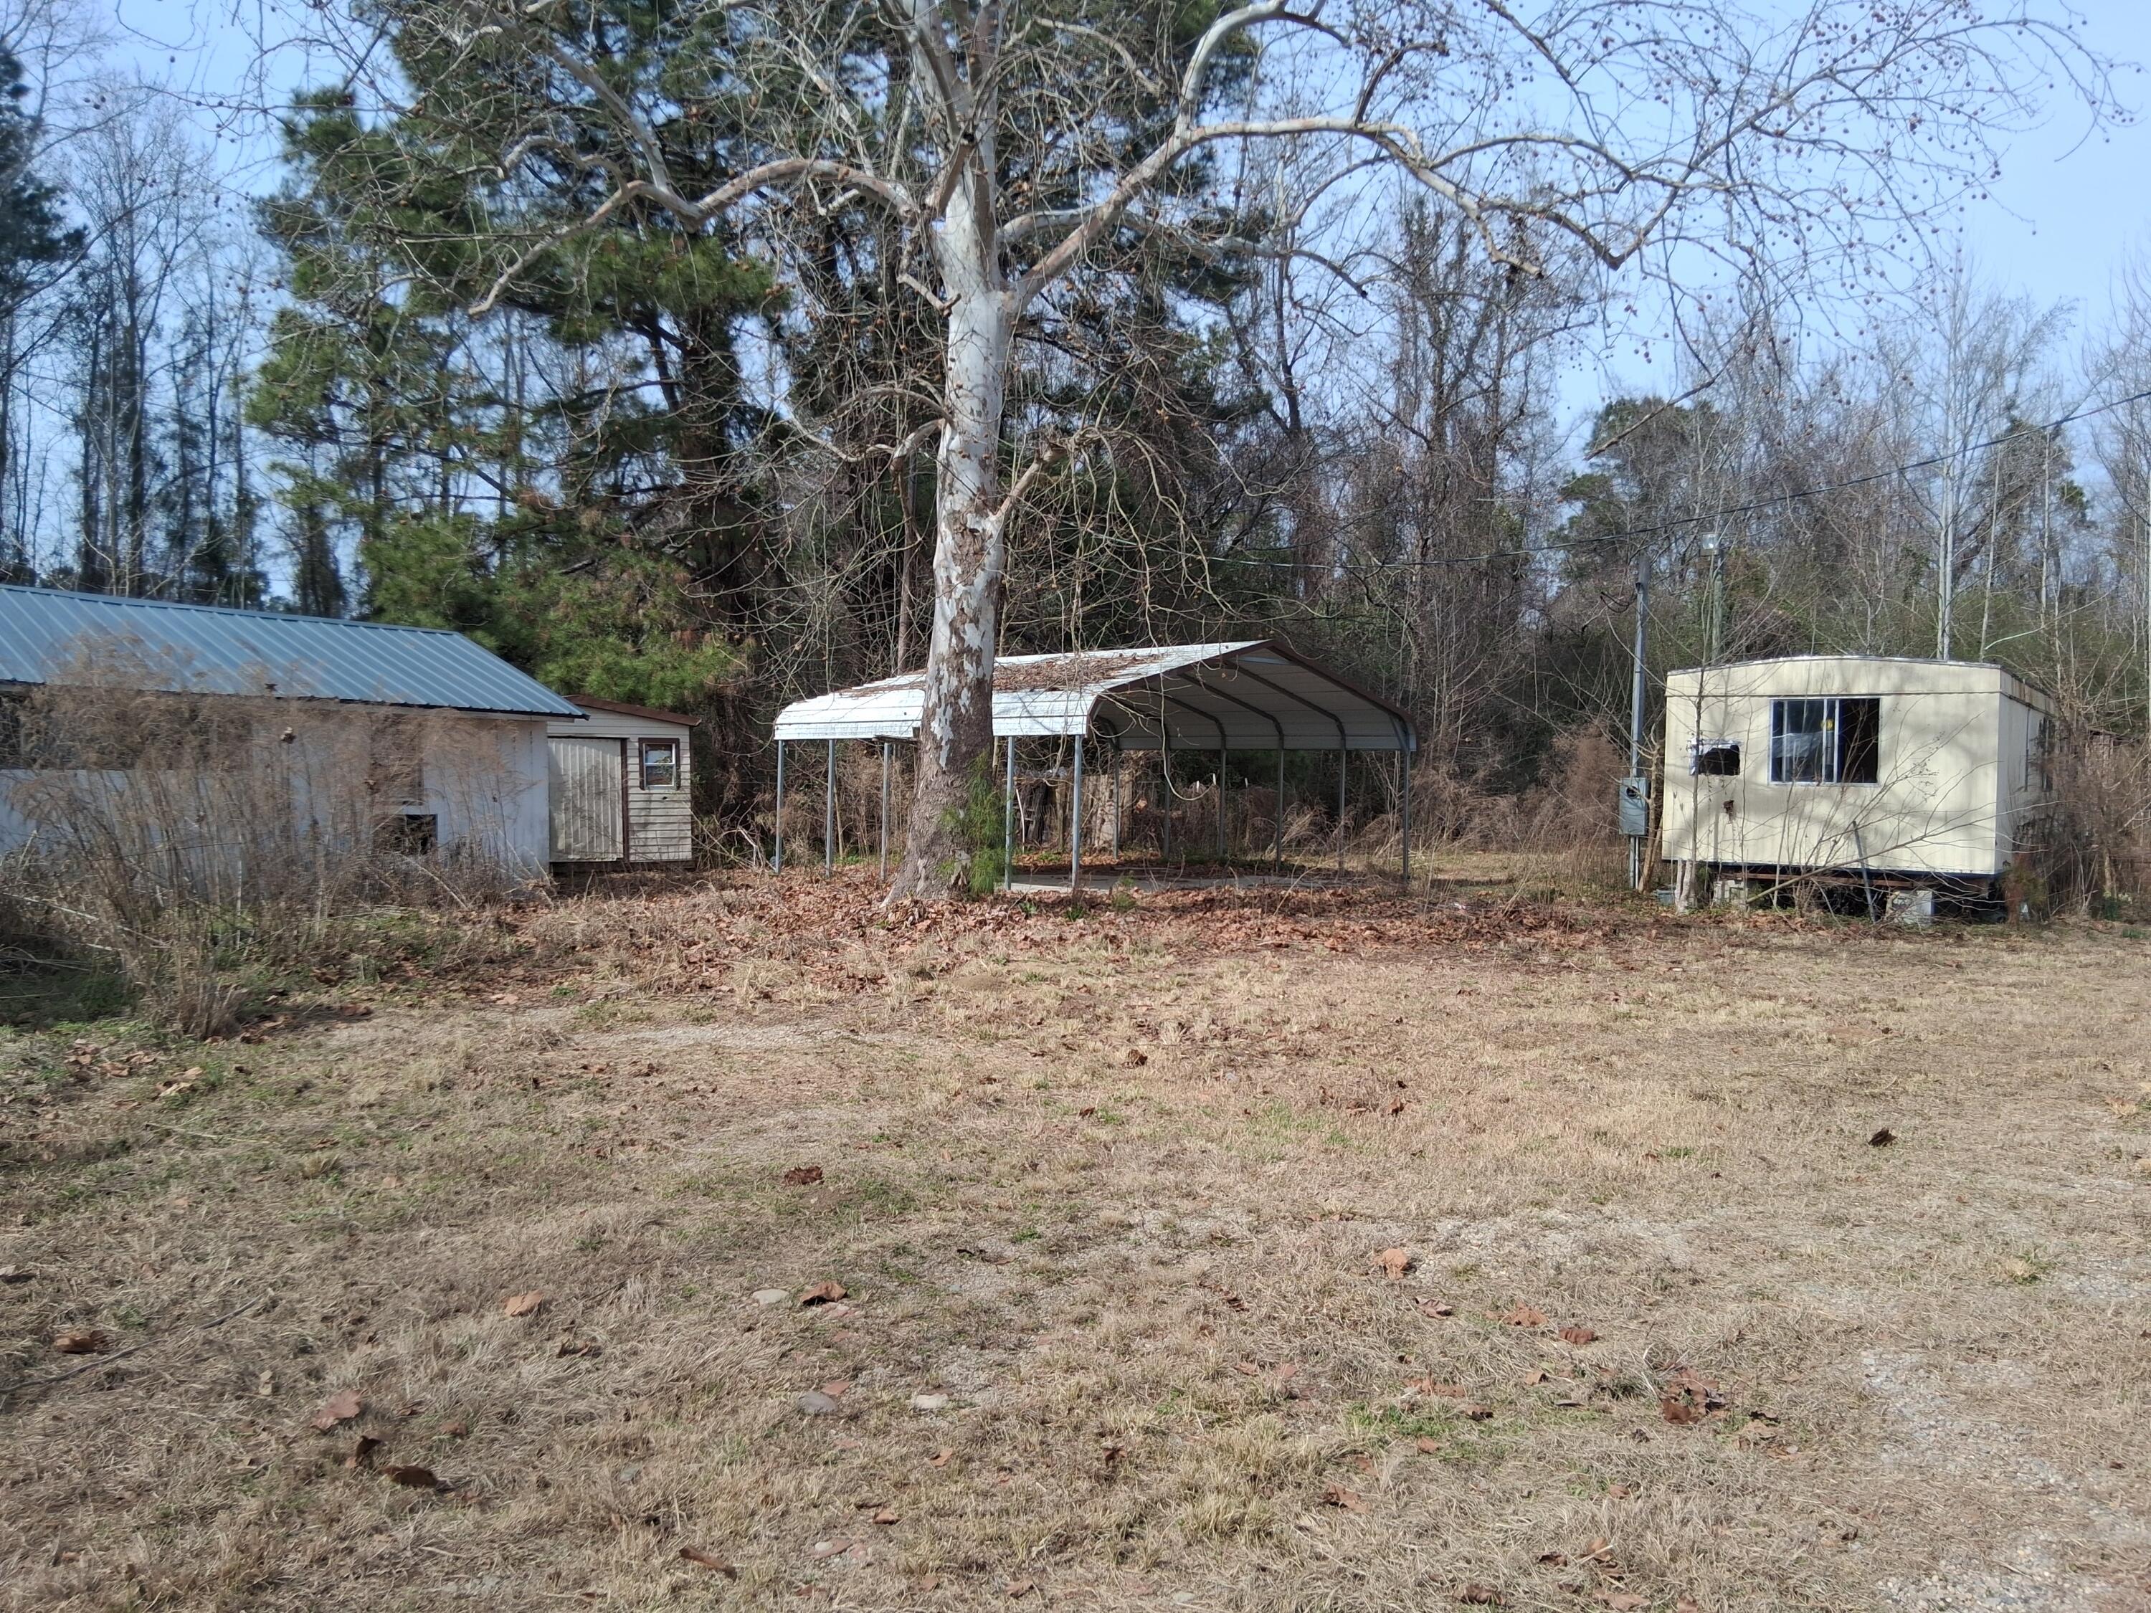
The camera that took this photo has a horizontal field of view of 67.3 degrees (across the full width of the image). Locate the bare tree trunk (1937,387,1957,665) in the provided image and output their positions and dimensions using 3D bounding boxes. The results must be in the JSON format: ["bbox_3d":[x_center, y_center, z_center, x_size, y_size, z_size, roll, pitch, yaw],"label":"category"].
[{"bbox_3d":[19.378,-3.971,35.921,0.300,10.200,0.280,1,1,0],"label":"bare tree trunk"}]

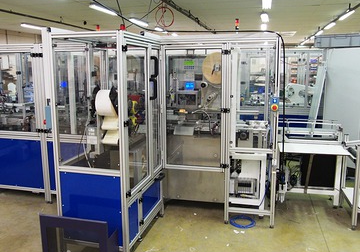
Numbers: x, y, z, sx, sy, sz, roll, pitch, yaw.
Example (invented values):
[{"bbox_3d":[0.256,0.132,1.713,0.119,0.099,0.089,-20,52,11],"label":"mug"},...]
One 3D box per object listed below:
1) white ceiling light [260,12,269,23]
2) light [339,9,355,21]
[{"bbox_3d":[2.290,-2.938,9.323,0.159,0.101,1.397,1,10,13],"label":"white ceiling light"},{"bbox_3d":[4.478,-2.968,9.275,0.159,0.101,1.397,1,10,13],"label":"light"}]

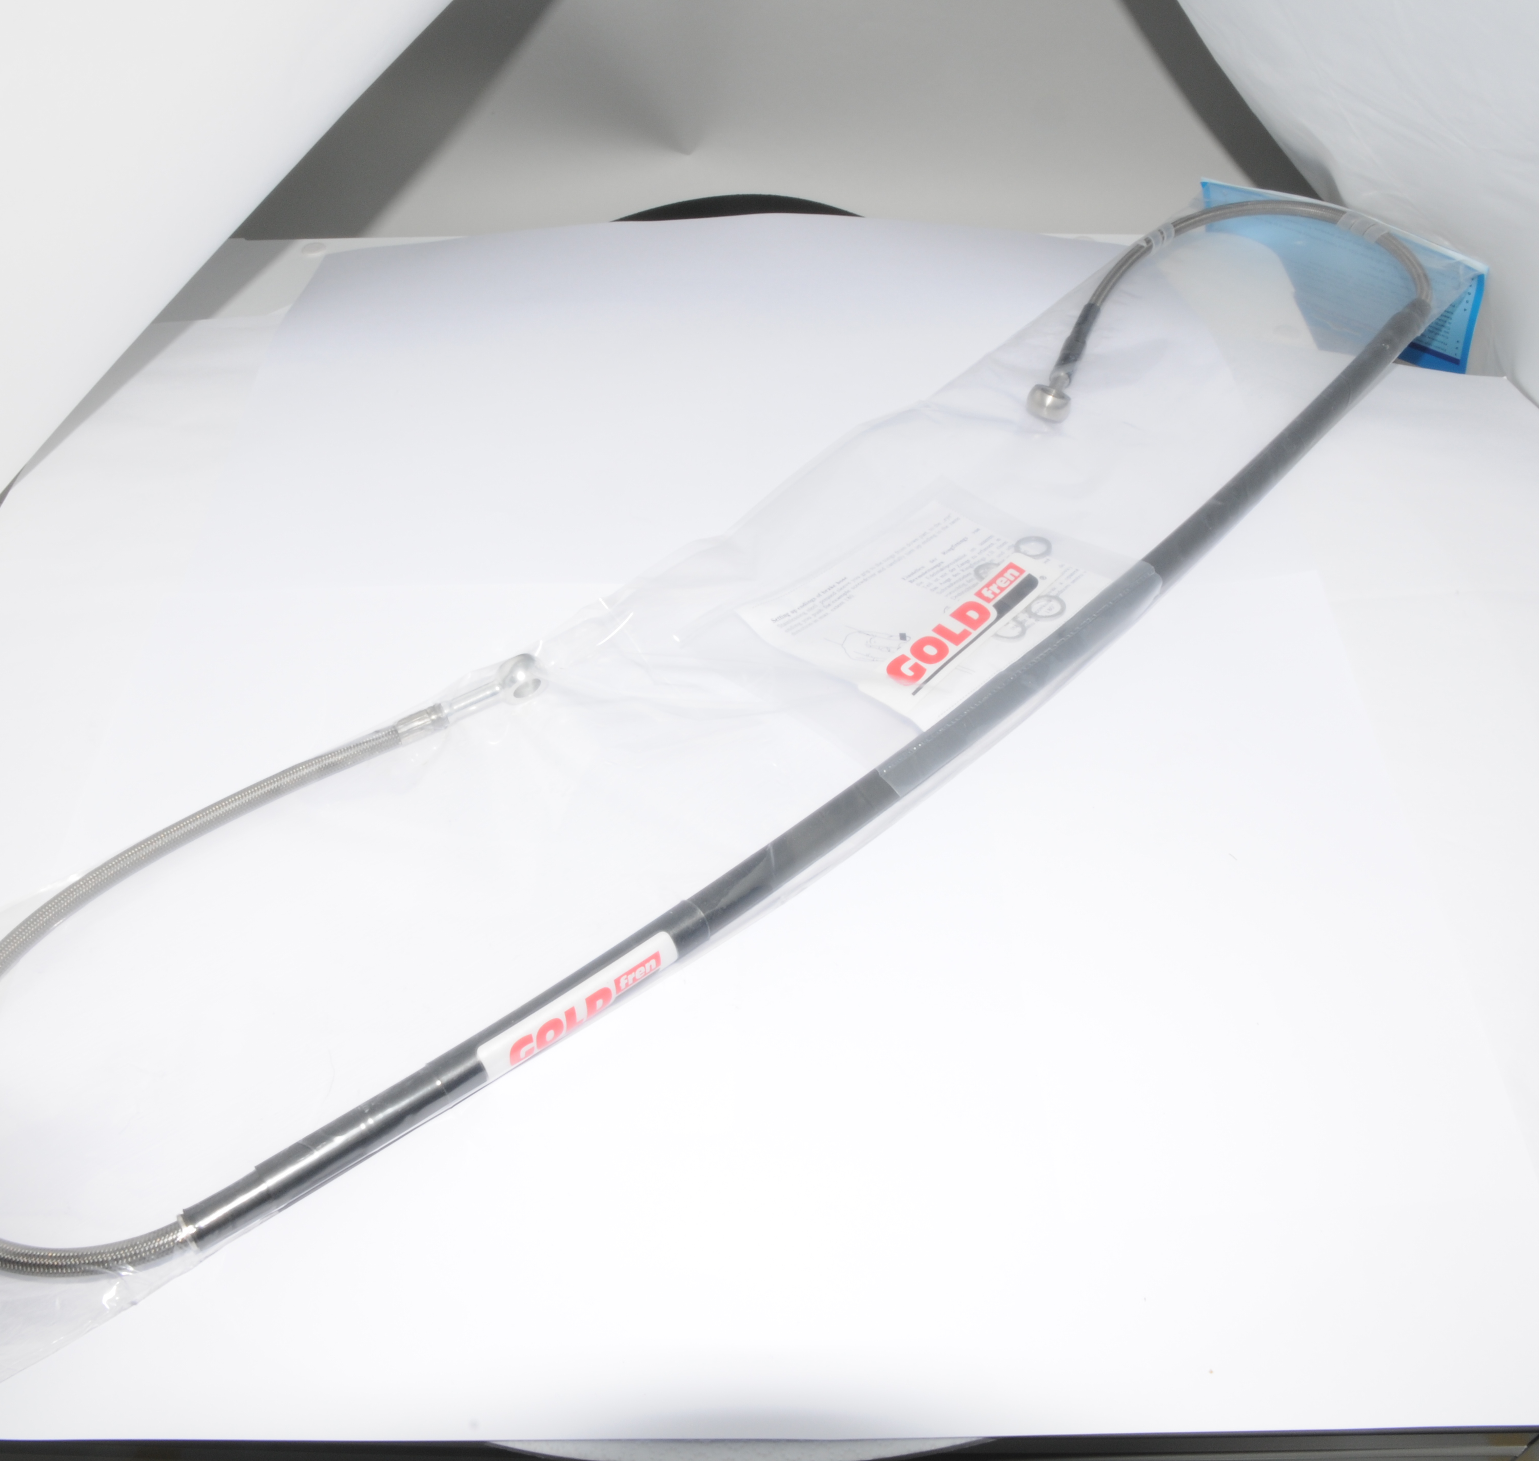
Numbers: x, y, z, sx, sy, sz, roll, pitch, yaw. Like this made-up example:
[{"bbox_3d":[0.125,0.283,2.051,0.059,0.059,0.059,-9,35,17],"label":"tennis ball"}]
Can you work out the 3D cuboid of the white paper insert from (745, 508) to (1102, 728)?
[{"bbox_3d":[0.057,-0.047,0.522,0.104,0.007,0.084,-36,54,-29],"label":"white paper insert"}]

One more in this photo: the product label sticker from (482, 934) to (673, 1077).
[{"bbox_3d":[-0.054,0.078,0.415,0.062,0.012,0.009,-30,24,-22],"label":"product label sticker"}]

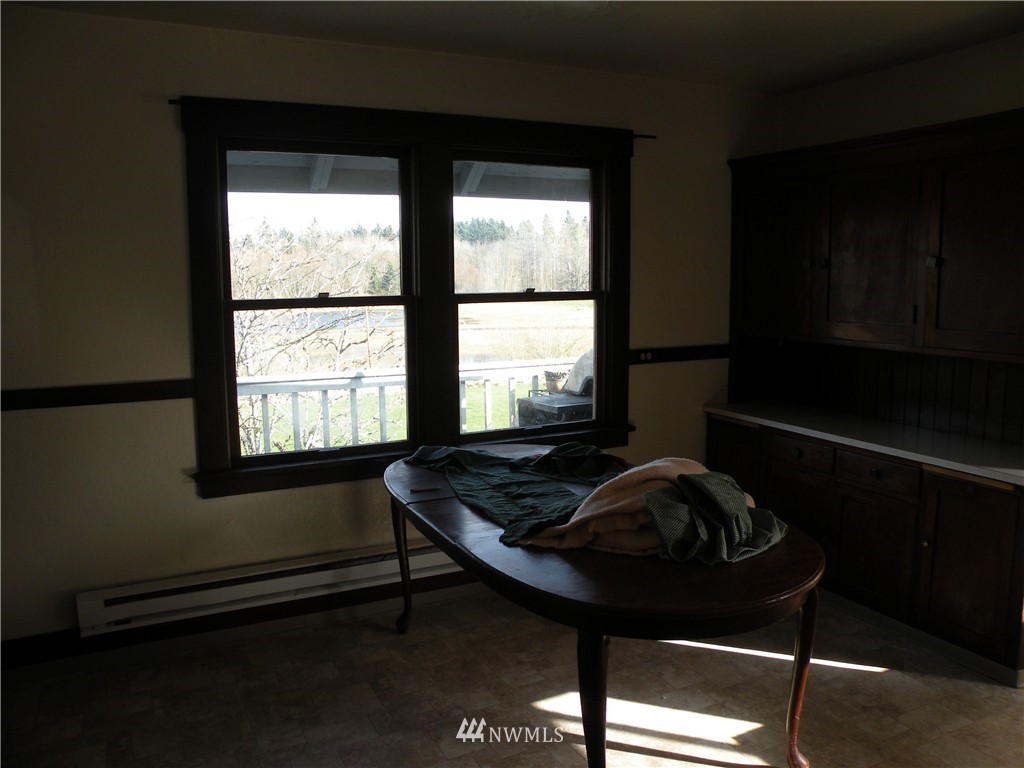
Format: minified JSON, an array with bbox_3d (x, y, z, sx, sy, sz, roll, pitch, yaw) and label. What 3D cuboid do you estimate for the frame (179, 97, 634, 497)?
[{"bbox_3d":[-0.350,-0.412,3.814,2.203,1.670,0.120,-4,9,-25],"label":"frame"}]

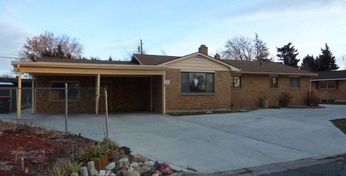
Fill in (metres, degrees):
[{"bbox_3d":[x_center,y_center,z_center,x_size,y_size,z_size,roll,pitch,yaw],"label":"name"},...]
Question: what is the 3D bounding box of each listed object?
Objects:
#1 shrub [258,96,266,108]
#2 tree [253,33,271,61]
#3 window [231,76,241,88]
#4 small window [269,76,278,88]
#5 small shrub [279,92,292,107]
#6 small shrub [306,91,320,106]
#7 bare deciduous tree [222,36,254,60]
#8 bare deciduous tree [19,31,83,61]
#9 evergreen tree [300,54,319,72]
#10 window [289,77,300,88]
[{"bbox_3d":[7.150,1.150,19.200,0.680,0.980,0.650,0,-1,0],"label":"shrub"},{"bbox_3d":[13.600,-3.250,37.000,4.000,10.200,4.000,0,-1,0],"label":"tree"},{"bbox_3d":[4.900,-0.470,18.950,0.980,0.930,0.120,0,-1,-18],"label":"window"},{"bbox_3d":[8.460,-0.460,20.100,0.880,0.930,0.120,0,-1,-18],"label":"small window"},{"bbox_3d":[8.500,0.930,18.100,0.980,1.080,0.950,0,0,0],"label":"small shrub"},{"bbox_3d":[11.000,0.870,18.900,1.150,1.200,1.100,0,0,0],"label":"small shrub"},{"bbox_3d":[11.400,-3.600,42.000,6.000,10.600,5.800,0,0,0],"label":"bare deciduous tree"},{"bbox_3d":[-17.800,-3.400,35.000,9.300,10.000,8.800,0,0,0],"label":"bare deciduous tree"},{"bbox_3d":[23.900,-1.980,42.000,4.000,7.800,4.000,0,-1,0],"label":"evergreen tree"},{"bbox_3d":[9.700,-0.380,19.000,0.980,0.820,0.100,0,0,-19],"label":"window"}]

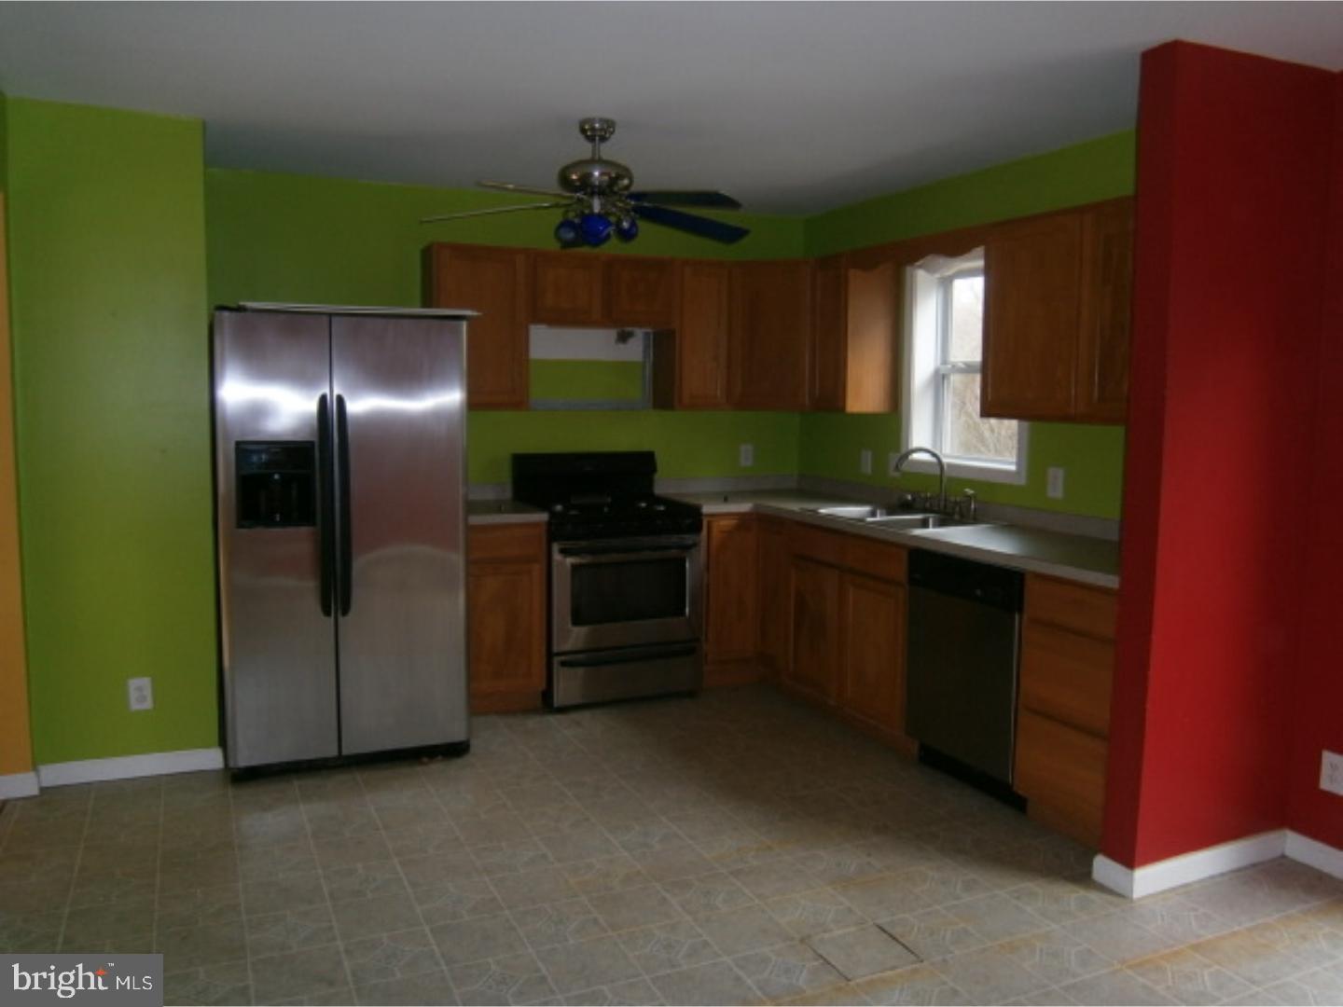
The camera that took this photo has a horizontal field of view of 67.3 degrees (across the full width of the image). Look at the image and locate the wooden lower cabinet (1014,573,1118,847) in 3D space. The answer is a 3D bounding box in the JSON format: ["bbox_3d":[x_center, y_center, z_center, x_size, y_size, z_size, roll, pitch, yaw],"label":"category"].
[{"bbox_3d":[1.562,0.680,3.396,0.620,0.876,0.443,-3,7,-25],"label":"wooden lower cabinet"}]

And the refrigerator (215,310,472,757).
[{"bbox_3d":[-1.342,0.129,4.115,0.895,1.745,0.830,-2,6,-22],"label":"refrigerator"}]

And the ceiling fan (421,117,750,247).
[{"bbox_3d":[-0.272,-1.138,3.599,1.250,0.447,1.230,-3,7,-25],"label":"ceiling fan"}]

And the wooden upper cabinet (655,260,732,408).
[{"bbox_3d":[0.103,-0.873,5.303,0.327,0.756,0.320,-3,7,-25],"label":"wooden upper cabinet"}]

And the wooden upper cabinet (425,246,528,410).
[{"bbox_3d":[-0.931,-0.822,4.781,0.439,0.751,0.310,-2,6,-25],"label":"wooden upper cabinet"}]

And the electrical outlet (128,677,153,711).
[{"bbox_3d":[-1.963,0.709,3.732,0.074,0.117,0.010,-2,6,-25],"label":"electrical outlet"}]

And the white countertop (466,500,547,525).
[{"bbox_3d":[-0.900,0.050,4.765,0.443,0.039,0.635,-3,7,-25],"label":"white countertop"}]

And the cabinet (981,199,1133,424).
[{"bbox_3d":[1.575,-0.670,3.583,0.310,0.751,1.003,-2,6,-25],"label":"cabinet"}]

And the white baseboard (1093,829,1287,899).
[{"bbox_3d":[1.629,1.097,3.132,0.689,0.088,0.138,-2,6,-25],"label":"white baseboard"}]

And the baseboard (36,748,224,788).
[{"bbox_3d":[-2.039,1.003,3.827,0.627,0.087,0.017,-3,7,-25],"label":"baseboard"}]

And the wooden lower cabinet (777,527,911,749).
[{"bbox_3d":[1.016,0.546,4.565,0.620,0.876,0.932,-3,7,-25],"label":"wooden lower cabinet"}]

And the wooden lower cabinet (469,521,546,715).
[{"bbox_3d":[-0.897,0.497,4.753,0.444,0.892,0.627,-2,6,-25],"label":"wooden lower cabinet"}]

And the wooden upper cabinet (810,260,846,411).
[{"bbox_3d":[0.911,-0.835,5.016,0.320,0.756,0.305,-3,7,-25],"label":"wooden upper cabinet"}]

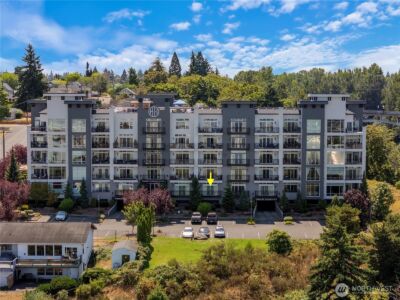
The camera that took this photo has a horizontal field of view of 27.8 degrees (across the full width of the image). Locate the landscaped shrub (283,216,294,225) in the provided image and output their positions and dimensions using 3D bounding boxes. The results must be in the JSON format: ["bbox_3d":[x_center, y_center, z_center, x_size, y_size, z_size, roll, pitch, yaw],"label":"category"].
[{"bbox_3d":[16.467,13.112,150.566,1.900,1.150,1.900,0,5,0],"label":"landscaped shrub"}]

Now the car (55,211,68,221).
[{"bbox_3d":[-26.341,12.310,155.512,1.800,1.500,4.400,0,6,0],"label":"car"}]

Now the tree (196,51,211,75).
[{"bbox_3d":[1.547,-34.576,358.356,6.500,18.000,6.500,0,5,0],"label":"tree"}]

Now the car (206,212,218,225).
[{"bbox_3d":[2.336,12.189,146.534,1.920,1.770,4.800,0,5,2],"label":"car"}]

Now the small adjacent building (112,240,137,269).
[{"bbox_3d":[-11.156,15.681,120.000,3.500,3.100,4.200,0,5,0],"label":"small adjacent building"}]

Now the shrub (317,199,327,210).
[{"bbox_3d":[23.432,10.511,156.000,1.900,2.200,1.900,0,5,0],"label":"shrub"}]

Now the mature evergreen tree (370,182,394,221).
[{"bbox_3d":[33.300,9.514,148.000,4.400,7.000,4.400,0,5,2],"label":"mature evergreen tree"}]

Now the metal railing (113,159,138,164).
[{"bbox_3d":[-14.468,2.293,159.228,4.700,1.150,0.150,0,6,0],"label":"metal railing"}]

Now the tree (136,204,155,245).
[{"bbox_3d":[-8.874,11.907,132.723,2.600,6.600,2.600,0,5,0],"label":"tree"}]

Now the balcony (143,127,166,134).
[{"bbox_3d":[-8.904,-3.833,159.000,4.450,1.150,0.600,0,5,0],"label":"balcony"}]

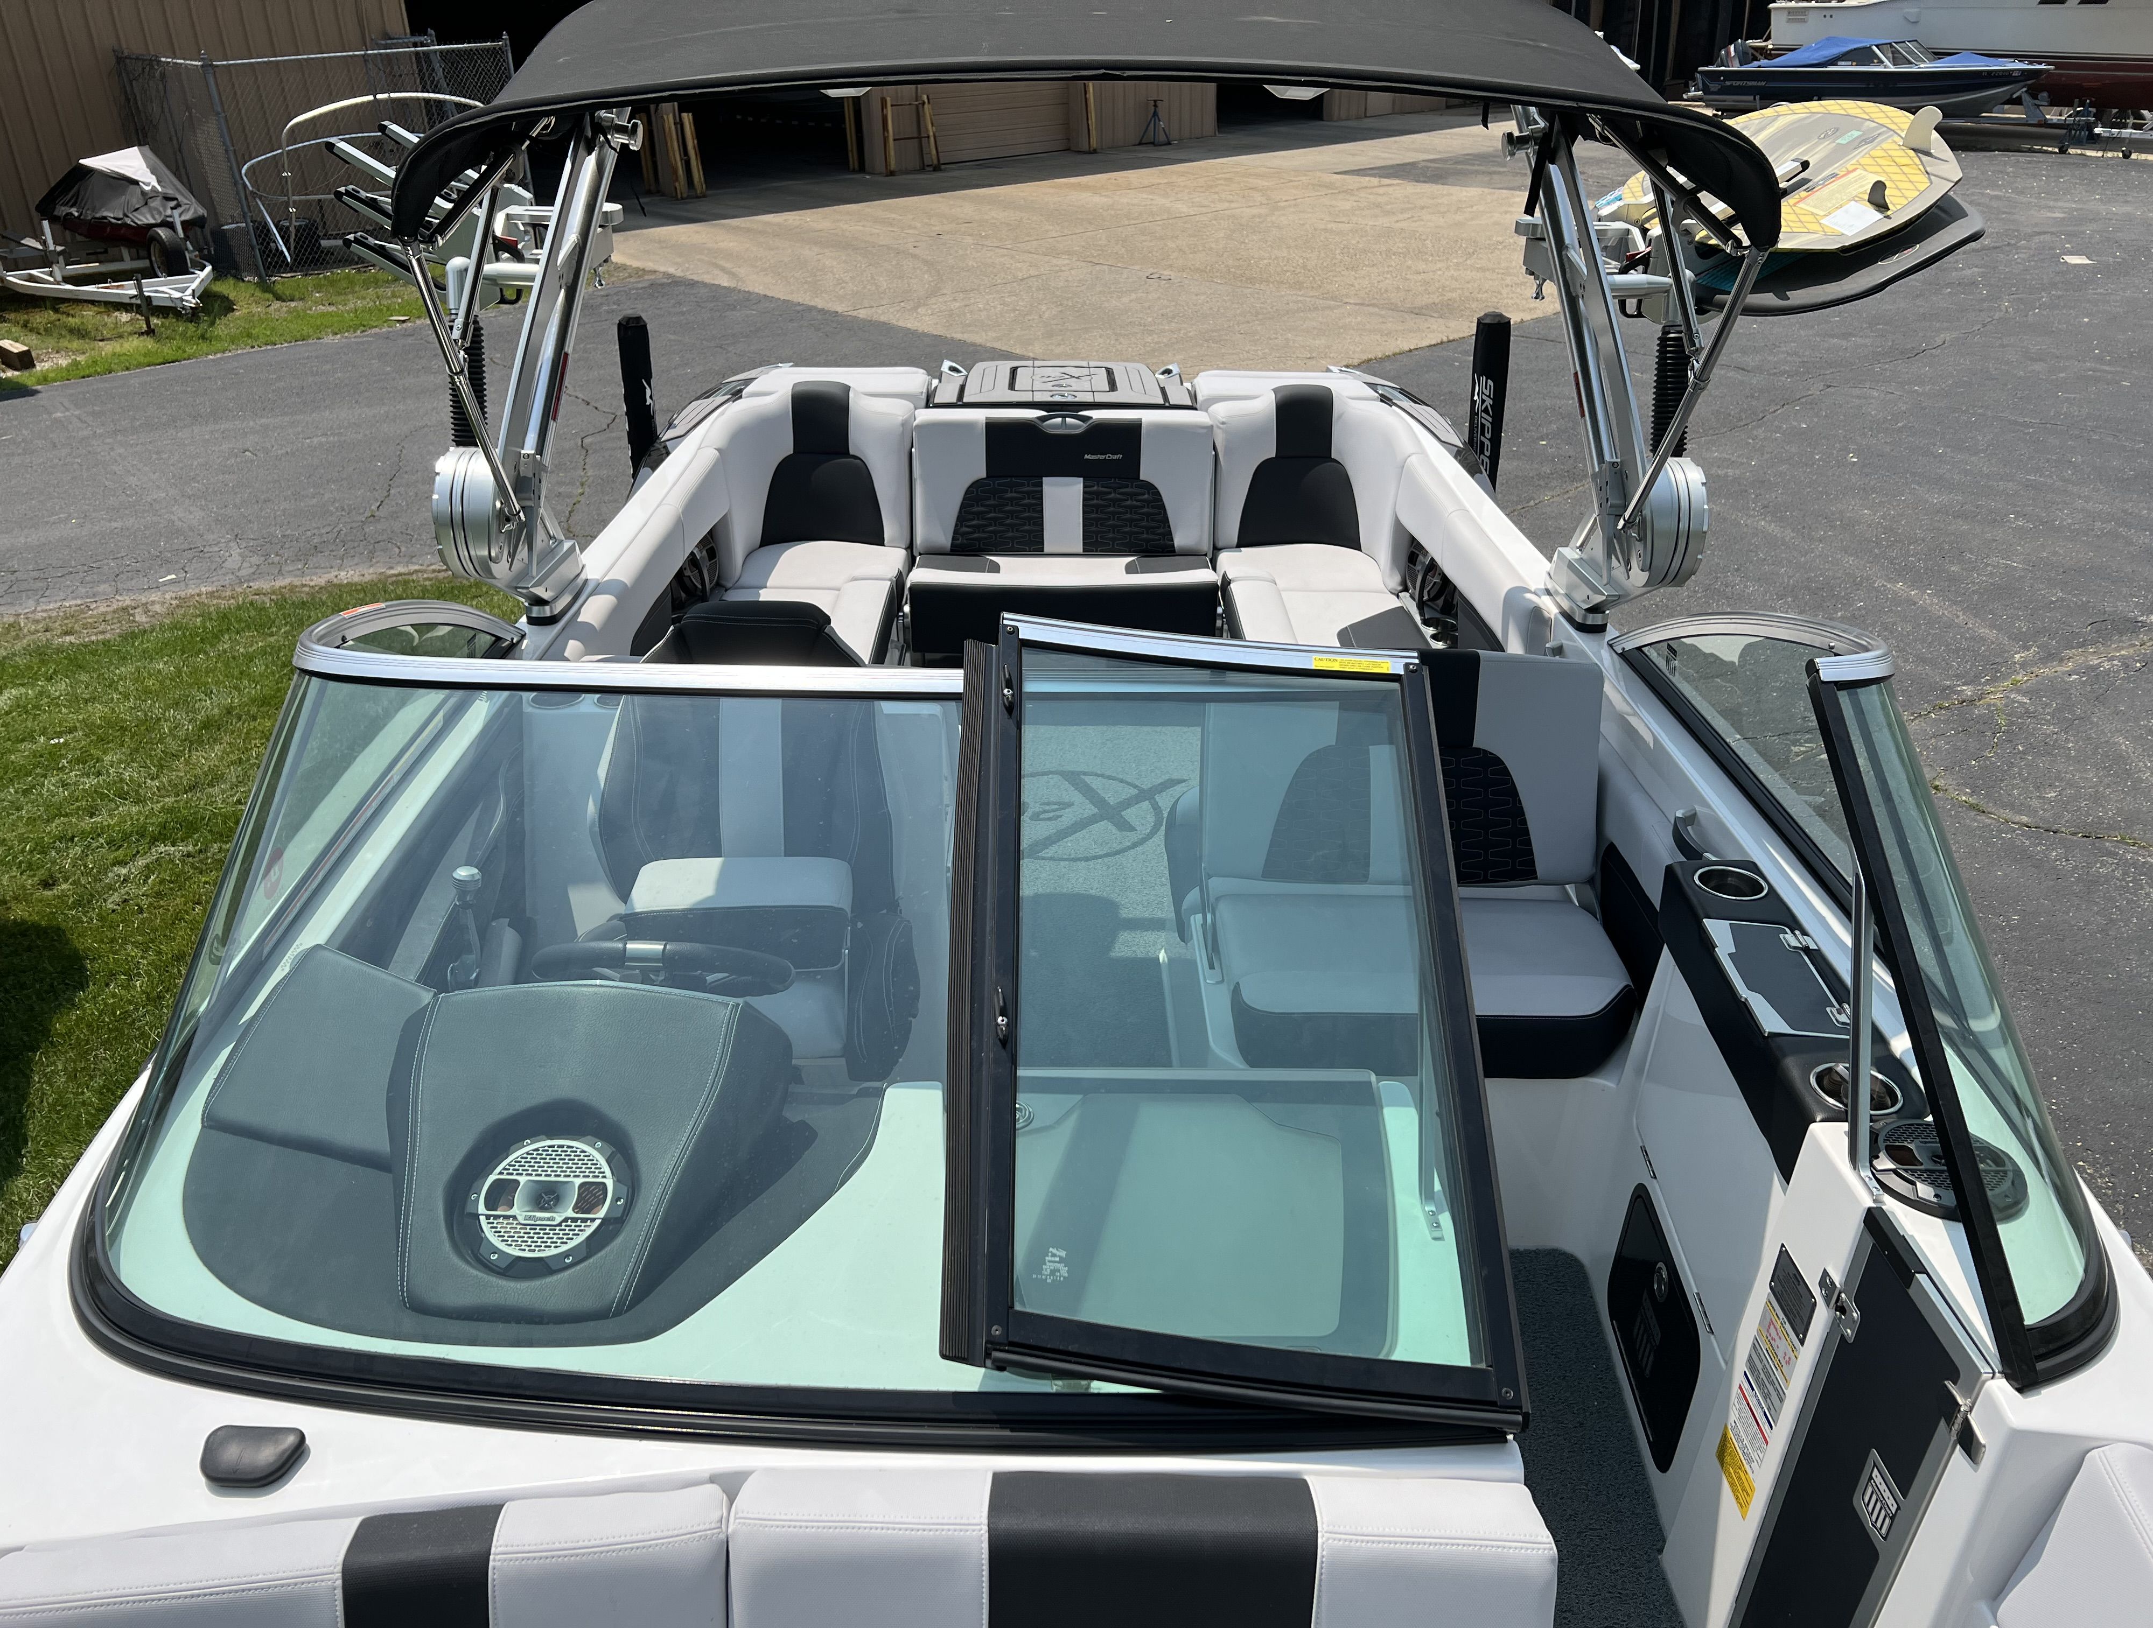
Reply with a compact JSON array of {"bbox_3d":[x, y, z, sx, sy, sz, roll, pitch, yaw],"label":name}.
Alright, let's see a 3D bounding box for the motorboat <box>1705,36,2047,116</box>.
[{"bbox_3d":[12.969,-11.963,26.500,5.400,1.250,2.000,15,30,32],"label":"motorboat"}]

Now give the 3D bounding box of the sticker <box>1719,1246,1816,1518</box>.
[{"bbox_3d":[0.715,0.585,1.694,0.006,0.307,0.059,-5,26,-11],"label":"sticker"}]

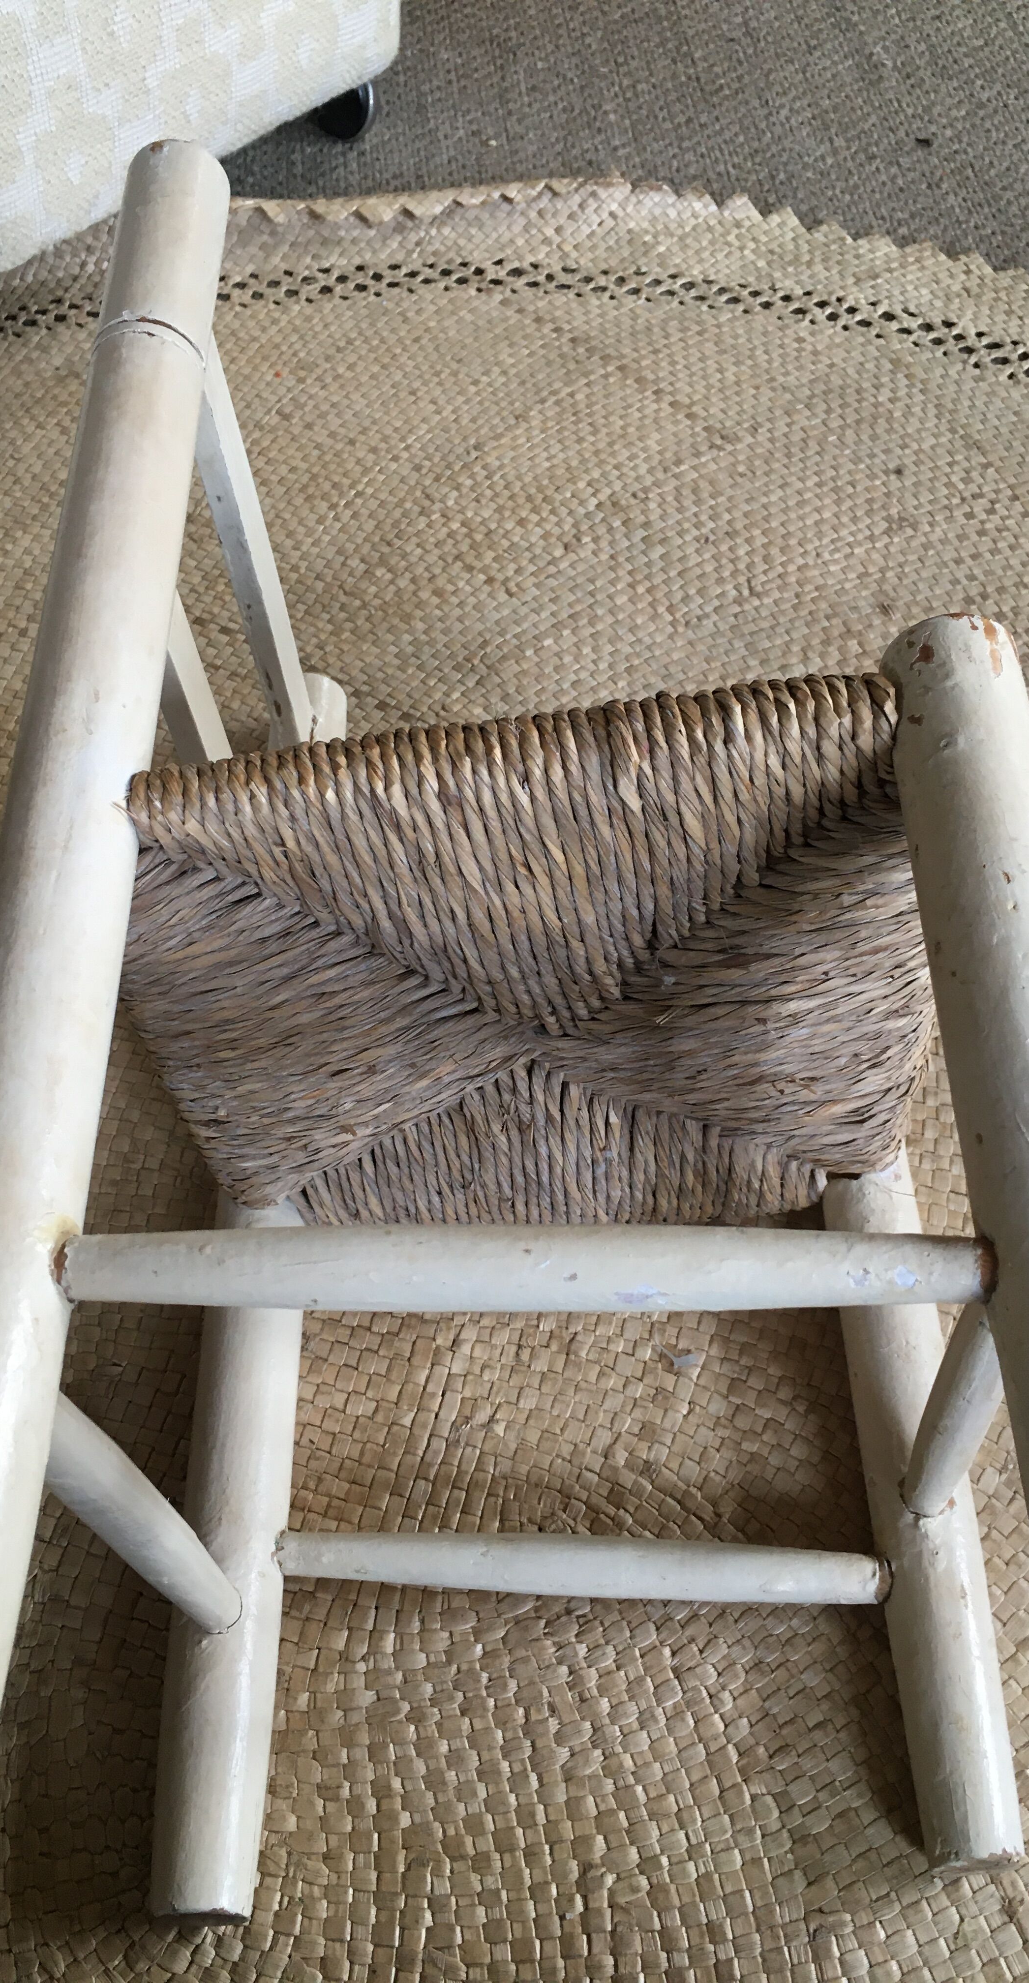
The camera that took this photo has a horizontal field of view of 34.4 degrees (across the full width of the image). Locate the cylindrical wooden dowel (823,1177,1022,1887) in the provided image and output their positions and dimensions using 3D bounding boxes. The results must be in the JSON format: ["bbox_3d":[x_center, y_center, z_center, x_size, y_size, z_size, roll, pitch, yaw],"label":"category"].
[{"bbox_3d":[0.149,0.171,0.623,0.038,0.038,0.278,-3,53,2],"label":"cylindrical wooden dowel"}]

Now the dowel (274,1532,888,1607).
[{"bbox_3d":[0.023,0.210,0.605,0.218,0.022,0.022,0,55,5],"label":"dowel"}]

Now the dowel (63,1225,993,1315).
[{"bbox_3d":[0.000,0.065,0.389,0.218,0.021,0.021,-1,54,7],"label":"dowel"}]

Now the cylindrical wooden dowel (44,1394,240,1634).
[{"bbox_3d":[-0.115,0.157,0.498,0.022,0.218,0.022,-5,56,3],"label":"cylindrical wooden dowel"}]

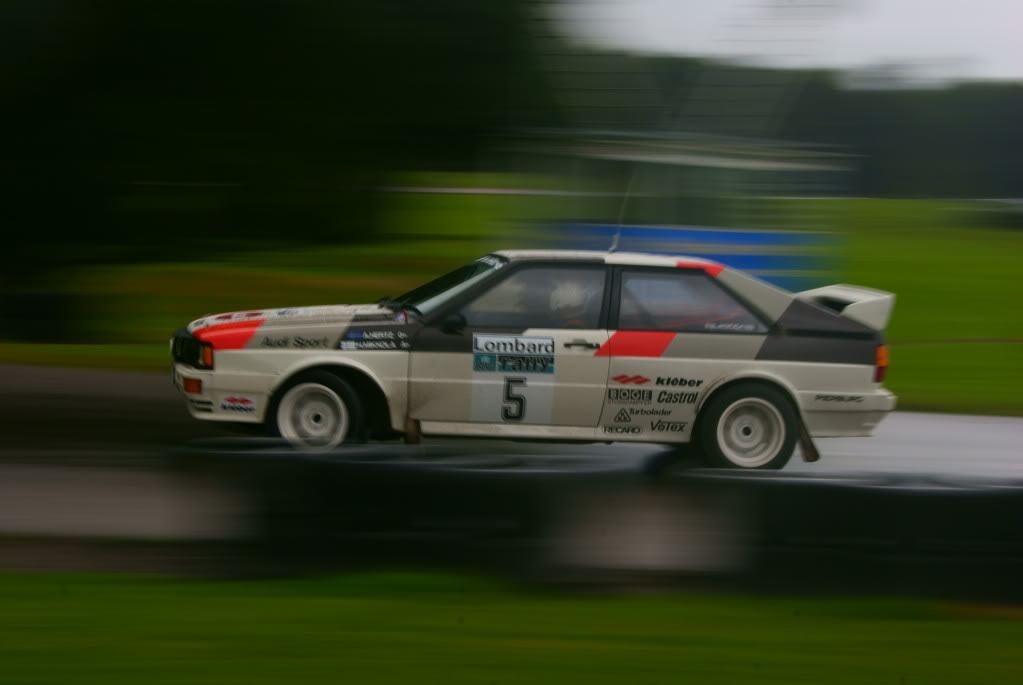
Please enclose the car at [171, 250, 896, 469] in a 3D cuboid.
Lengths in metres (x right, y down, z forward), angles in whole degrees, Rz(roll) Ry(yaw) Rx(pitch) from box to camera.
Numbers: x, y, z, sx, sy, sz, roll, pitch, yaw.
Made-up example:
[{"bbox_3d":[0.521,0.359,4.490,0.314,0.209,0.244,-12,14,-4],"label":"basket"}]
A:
[{"bbox_3d":[0.075,0.064,14.450,4.390,1.340,1.730,2,3,-12],"label":"car"}]

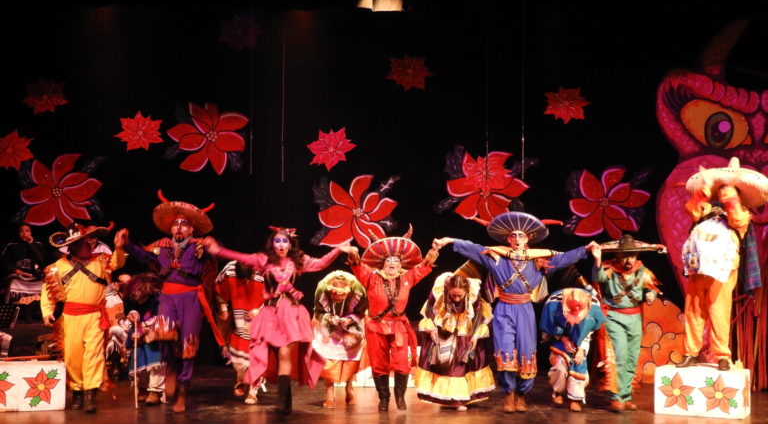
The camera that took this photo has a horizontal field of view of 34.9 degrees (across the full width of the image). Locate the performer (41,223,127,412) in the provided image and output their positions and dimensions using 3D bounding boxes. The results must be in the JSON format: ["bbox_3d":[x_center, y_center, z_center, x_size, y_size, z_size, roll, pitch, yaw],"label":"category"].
[{"bbox_3d":[-2.879,0.992,11.700,0.770,1.776,0.580,0,-4,0],"label":"performer"}]

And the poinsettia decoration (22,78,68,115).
[{"bbox_3d":[-4.216,-1.439,15.200,0.546,0.440,0.070,0,-4,2],"label":"poinsettia decoration"}]

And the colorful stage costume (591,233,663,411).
[{"bbox_3d":[2.382,1.069,11.950,0.665,1.697,0.550,0,-4,11],"label":"colorful stage costume"}]

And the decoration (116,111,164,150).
[{"bbox_3d":[-3.032,-1.015,15.200,0.576,0.491,0.070,0,-4,2],"label":"decoration"}]

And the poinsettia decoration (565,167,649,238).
[{"bbox_3d":[2.928,-0.125,16.000,1.104,0.937,0.080,0,-4,2],"label":"poinsettia decoration"}]

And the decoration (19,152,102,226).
[{"bbox_3d":[-3.965,-0.277,15.000,1.057,0.910,0.060,0,-2,2],"label":"decoration"}]

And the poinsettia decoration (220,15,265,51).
[{"bbox_3d":[-1.728,-2.177,14.800,0.558,0.437,0.050,0,-2,2],"label":"poinsettia decoration"}]

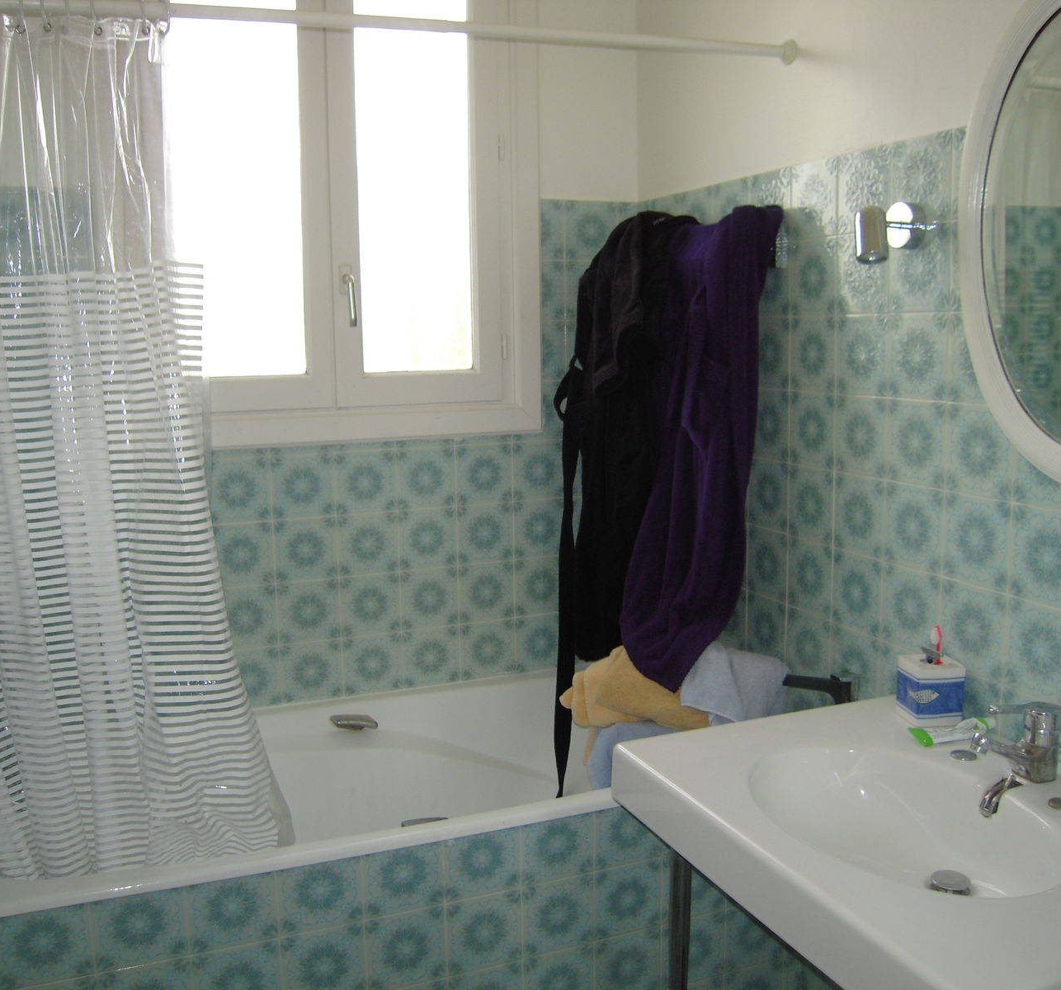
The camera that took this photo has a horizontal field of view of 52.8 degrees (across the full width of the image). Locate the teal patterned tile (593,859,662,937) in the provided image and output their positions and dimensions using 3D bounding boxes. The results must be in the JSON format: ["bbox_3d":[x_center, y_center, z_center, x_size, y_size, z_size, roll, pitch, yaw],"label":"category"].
[{"bbox_3d":[0.193,0.809,2.136,0.149,0.151,0.010,-4,9,-21],"label":"teal patterned tile"}]

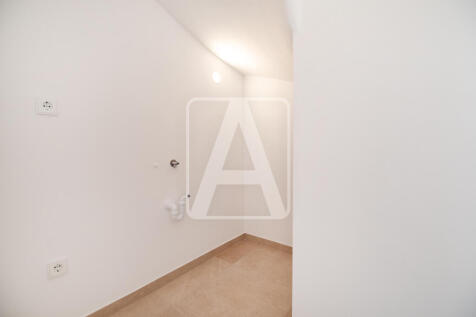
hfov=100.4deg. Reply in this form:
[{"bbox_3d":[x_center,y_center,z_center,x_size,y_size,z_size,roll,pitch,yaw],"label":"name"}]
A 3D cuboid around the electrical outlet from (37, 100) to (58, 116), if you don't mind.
[{"bbox_3d":[-0.956,-0.258,0.995,0.011,0.083,0.083,0,0,38],"label":"electrical outlet"}]

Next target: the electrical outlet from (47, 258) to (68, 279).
[{"bbox_3d":[-0.932,0.569,1.026,0.011,0.083,0.083,0,0,38],"label":"electrical outlet"}]

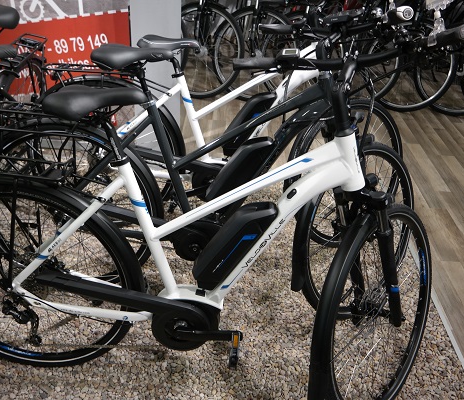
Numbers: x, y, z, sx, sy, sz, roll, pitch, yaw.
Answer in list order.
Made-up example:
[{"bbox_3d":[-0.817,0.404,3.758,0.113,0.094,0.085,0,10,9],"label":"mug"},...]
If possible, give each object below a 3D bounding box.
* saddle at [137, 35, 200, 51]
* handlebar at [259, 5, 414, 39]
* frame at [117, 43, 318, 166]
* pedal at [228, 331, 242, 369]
[{"bbox_3d":[-0.256,-0.626,1.853,0.259,0.064,0.156,5,29,1],"label":"saddle"},{"bbox_3d":[0.333,-0.571,1.473,0.153,0.094,0.645,-20,25,-31],"label":"handlebar"},{"bbox_3d":[-0.091,-0.369,1.989,1.000,0.665,0.148,5,29,1],"label":"frame"},{"bbox_3d":[0.008,0.436,1.305,0.029,0.073,0.087,5,26,2],"label":"pedal"}]

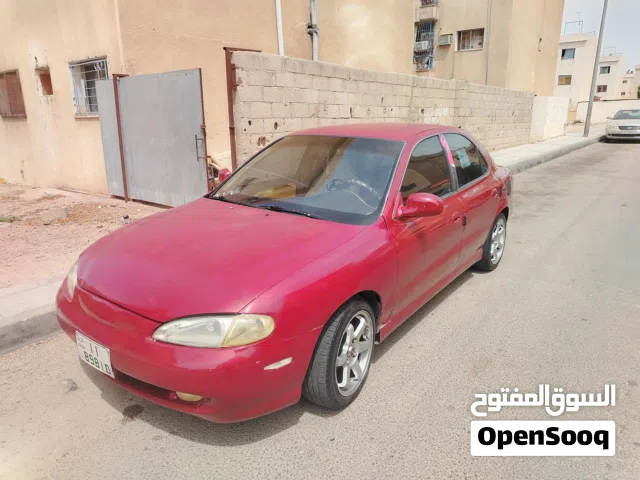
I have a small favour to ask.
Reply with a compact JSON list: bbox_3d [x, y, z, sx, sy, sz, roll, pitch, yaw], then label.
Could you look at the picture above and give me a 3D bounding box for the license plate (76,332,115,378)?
[{"bbox_3d":[-1.020,0.523,2.016,0.295,0.146,0.020,11,20,35],"label":"license plate"}]

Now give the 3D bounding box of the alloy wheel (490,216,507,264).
[{"bbox_3d":[1.652,0.002,4.301,0.160,0.446,0.446,11,20,35],"label":"alloy wheel"}]

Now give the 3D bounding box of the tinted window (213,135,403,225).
[{"bbox_3d":[-0.074,-0.477,3.038,1.380,0.080,0.853,11,50,35],"label":"tinted window"}]

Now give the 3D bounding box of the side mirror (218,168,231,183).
[{"bbox_3d":[-0.713,-0.481,3.568,0.240,0.142,0.150,11,20,35],"label":"side mirror"}]

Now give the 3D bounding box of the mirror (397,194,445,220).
[{"bbox_3d":[0.598,-0.211,2.628,0.240,0.142,0.150,11,20,35],"label":"mirror"}]

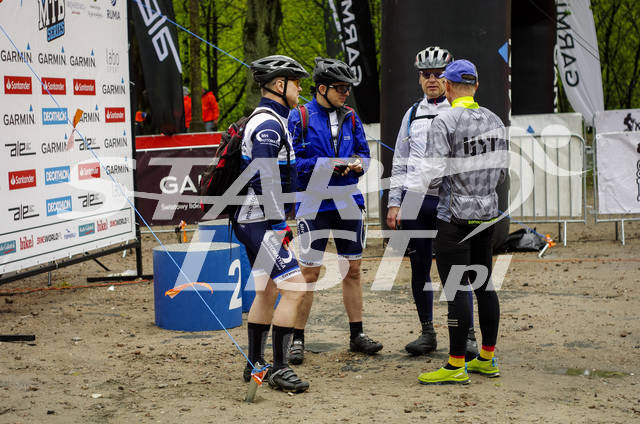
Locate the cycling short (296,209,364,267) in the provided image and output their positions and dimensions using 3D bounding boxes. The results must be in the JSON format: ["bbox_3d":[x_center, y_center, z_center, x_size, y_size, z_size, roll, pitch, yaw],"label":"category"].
[{"bbox_3d":[0.063,0.141,8.007,0.370,0.380,0.280,-4,5,-27],"label":"cycling short"}]

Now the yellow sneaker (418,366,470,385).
[{"bbox_3d":[0.676,0.879,7.235,0.290,0.102,0.105,-1,5,7],"label":"yellow sneaker"}]

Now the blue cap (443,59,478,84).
[{"bbox_3d":[0.761,-0.764,7.250,0.175,0.130,0.260,-4,9,-27],"label":"blue cap"}]

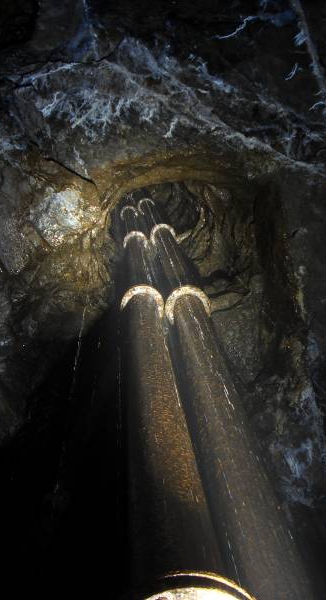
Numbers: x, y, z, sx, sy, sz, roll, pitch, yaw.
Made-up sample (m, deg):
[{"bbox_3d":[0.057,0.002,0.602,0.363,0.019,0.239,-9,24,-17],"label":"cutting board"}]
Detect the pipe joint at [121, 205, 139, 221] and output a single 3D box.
[{"bbox_3d":[-0.461,-1.208,12.659,0.250,0.070,0.250,0,-80,-3],"label":"pipe joint"}]

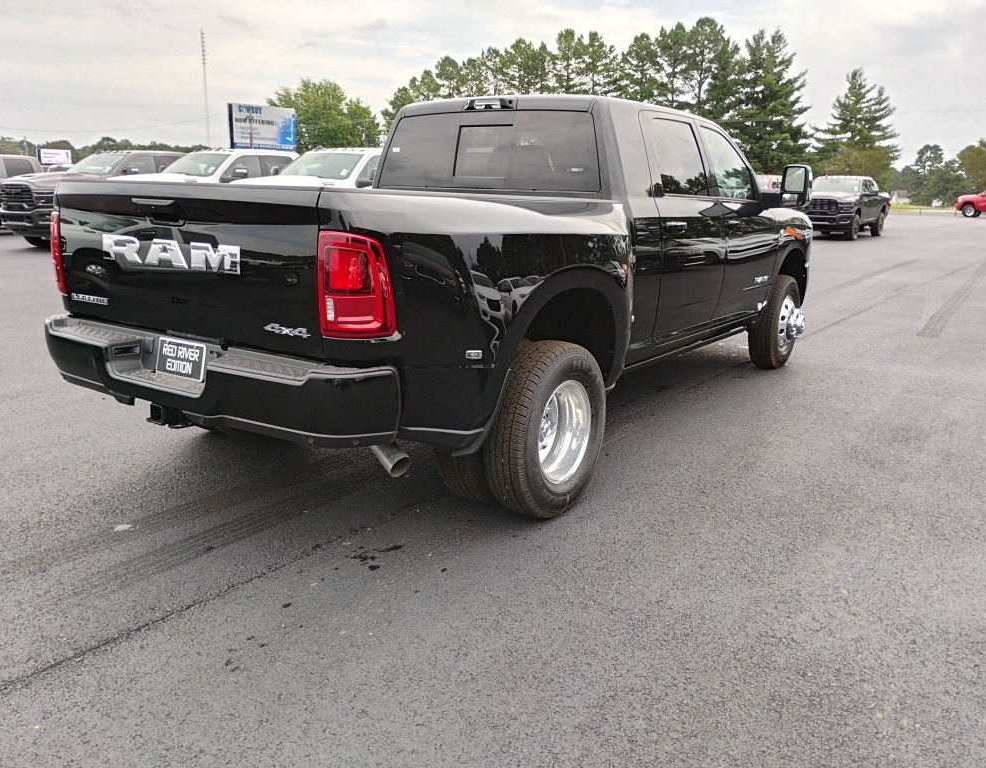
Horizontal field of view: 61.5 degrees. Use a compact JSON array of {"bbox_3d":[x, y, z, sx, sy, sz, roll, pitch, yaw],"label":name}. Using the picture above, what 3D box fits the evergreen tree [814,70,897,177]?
[{"bbox_3d":[19.997,-13.216,46.225,6.010,8.290,6.010,7,14,22],"label":"evergreen tree"}]

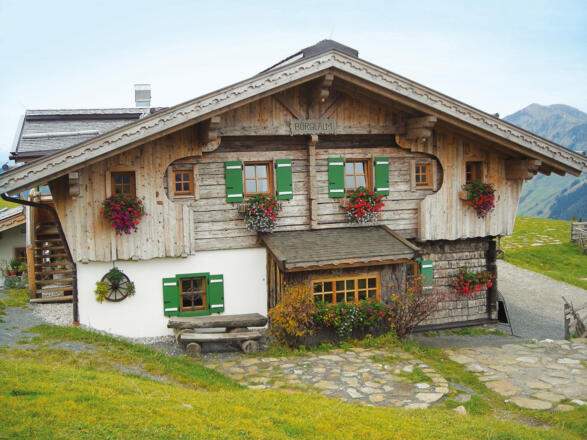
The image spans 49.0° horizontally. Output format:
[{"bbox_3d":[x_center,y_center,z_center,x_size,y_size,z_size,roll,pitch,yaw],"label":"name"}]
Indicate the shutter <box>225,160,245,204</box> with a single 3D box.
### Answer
[{"bbox_3d":[-1.442,-0.920,15.666,0.440,1.000,0.060,-3,6,-18],"label":"shutter"}]

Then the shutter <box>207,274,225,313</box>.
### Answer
[{"bbox_3d":[-1.754,1.677,14.665,0.340,0.850,0.040,-3,5,-16],"label":"shutter"}]

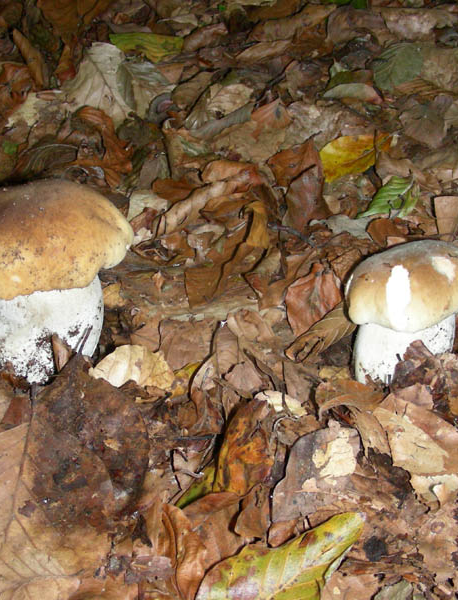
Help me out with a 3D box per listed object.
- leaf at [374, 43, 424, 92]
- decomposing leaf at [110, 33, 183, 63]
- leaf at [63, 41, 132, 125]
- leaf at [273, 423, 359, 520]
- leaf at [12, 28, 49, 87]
[{"bbox_3d":[0.186,-0.255,0.953,0.049,0.013,0.077,25,64,19],"label":"leaf"},{"bbox_3d":[-0.077,-0.235,0.817,0.072,0.018,0.041,20,46,21],"label":"decomposing leaf"},{"bbox_3d":[-0.137,-0.220,0.899,0.069,0.022,0.099,-7,71,-8],"label":"leaf"},{"bbox_3d":[0.046,0.090,0.466,0.043,0.020,0.063,20,46,21],"label":"leaf"},{"bbox_3d":[-0.182,-0.220,0.798,0.025,0.025,0.090,-15,44,-16],"label":"leaf"}]

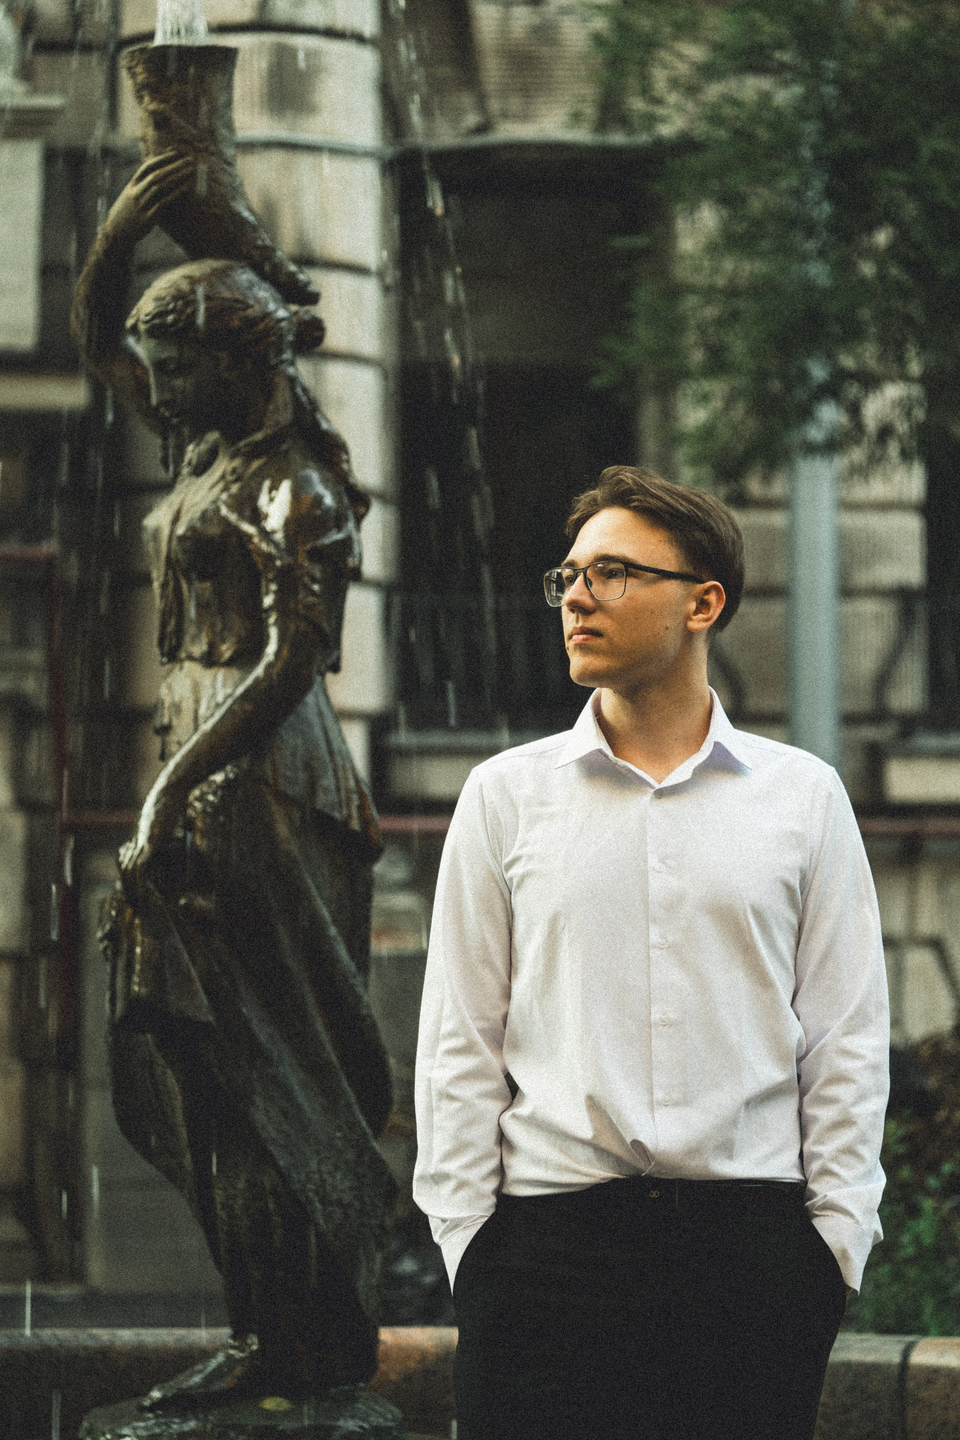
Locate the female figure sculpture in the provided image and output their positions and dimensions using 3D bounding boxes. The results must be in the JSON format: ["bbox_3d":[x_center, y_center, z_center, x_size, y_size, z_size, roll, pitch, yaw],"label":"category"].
[{"bbox_3d":[-0.338,0.084,9.100,0.440,1.720,0.490,0,0,-25],"label":"female figure sculpture"}]

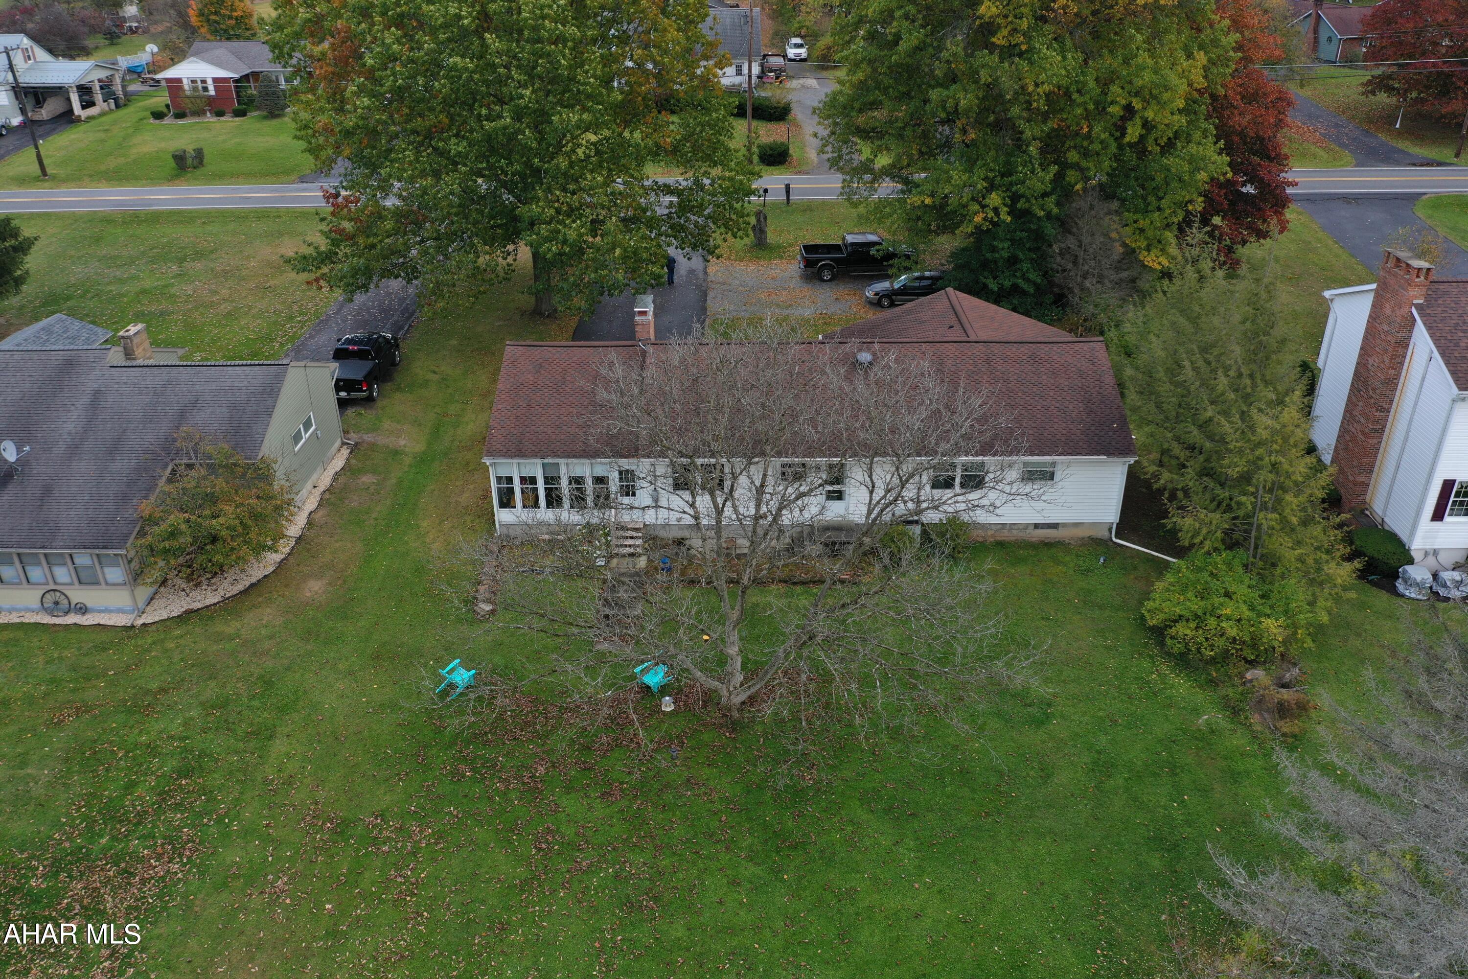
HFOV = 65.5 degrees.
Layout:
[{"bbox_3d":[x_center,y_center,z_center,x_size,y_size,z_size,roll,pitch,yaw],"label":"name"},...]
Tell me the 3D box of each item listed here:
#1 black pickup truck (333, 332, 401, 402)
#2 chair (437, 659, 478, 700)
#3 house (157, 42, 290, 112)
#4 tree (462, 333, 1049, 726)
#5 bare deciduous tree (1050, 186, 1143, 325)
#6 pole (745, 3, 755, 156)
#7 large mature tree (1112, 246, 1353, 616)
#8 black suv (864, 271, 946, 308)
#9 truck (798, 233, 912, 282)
[{"bbox_3d":[-14.727,-5.084,44.994,2.020,1.900,5.750,-1,27,-1],"label":"black pickup truck"},{"bbox_3d":[-6.958,4.772,28.763,0.770,0.600,0.860,19,33,33],"label":"chair"},{"bbox_3d":[-41.190,-36.122,99.181,12.200,4.800,12.000,0,27,1],"label":"house"},{"bbox_3d":[0.204,0.817,26.868,14.000,9.300,11.500,0,27,0],"label":"tree"},{"bbox_3d":[15.350,-9.611,49.098,3.600,6.700,3.600,0,27,0],"label":"bare deciduous tree"},{"bbox_3d":[1.151,-28.539,80.027,0.320,11.300,0.320,0,27,0],"label":"pole"},{"bbox_3d":[13.292,-1.591,31.400,6.500,9.300,6.200,0,27,0],"label":"large mature tree"},{"bbox_3d":[8.500,-9.616,54.084,4.720,1.500,1.750,-1,27,-1],"label":"black suv"},{"bbox_3d":[6.239,-11.731,57.713,5.900,1.950,2.000,-2,27,-3],"label":"truck"}]

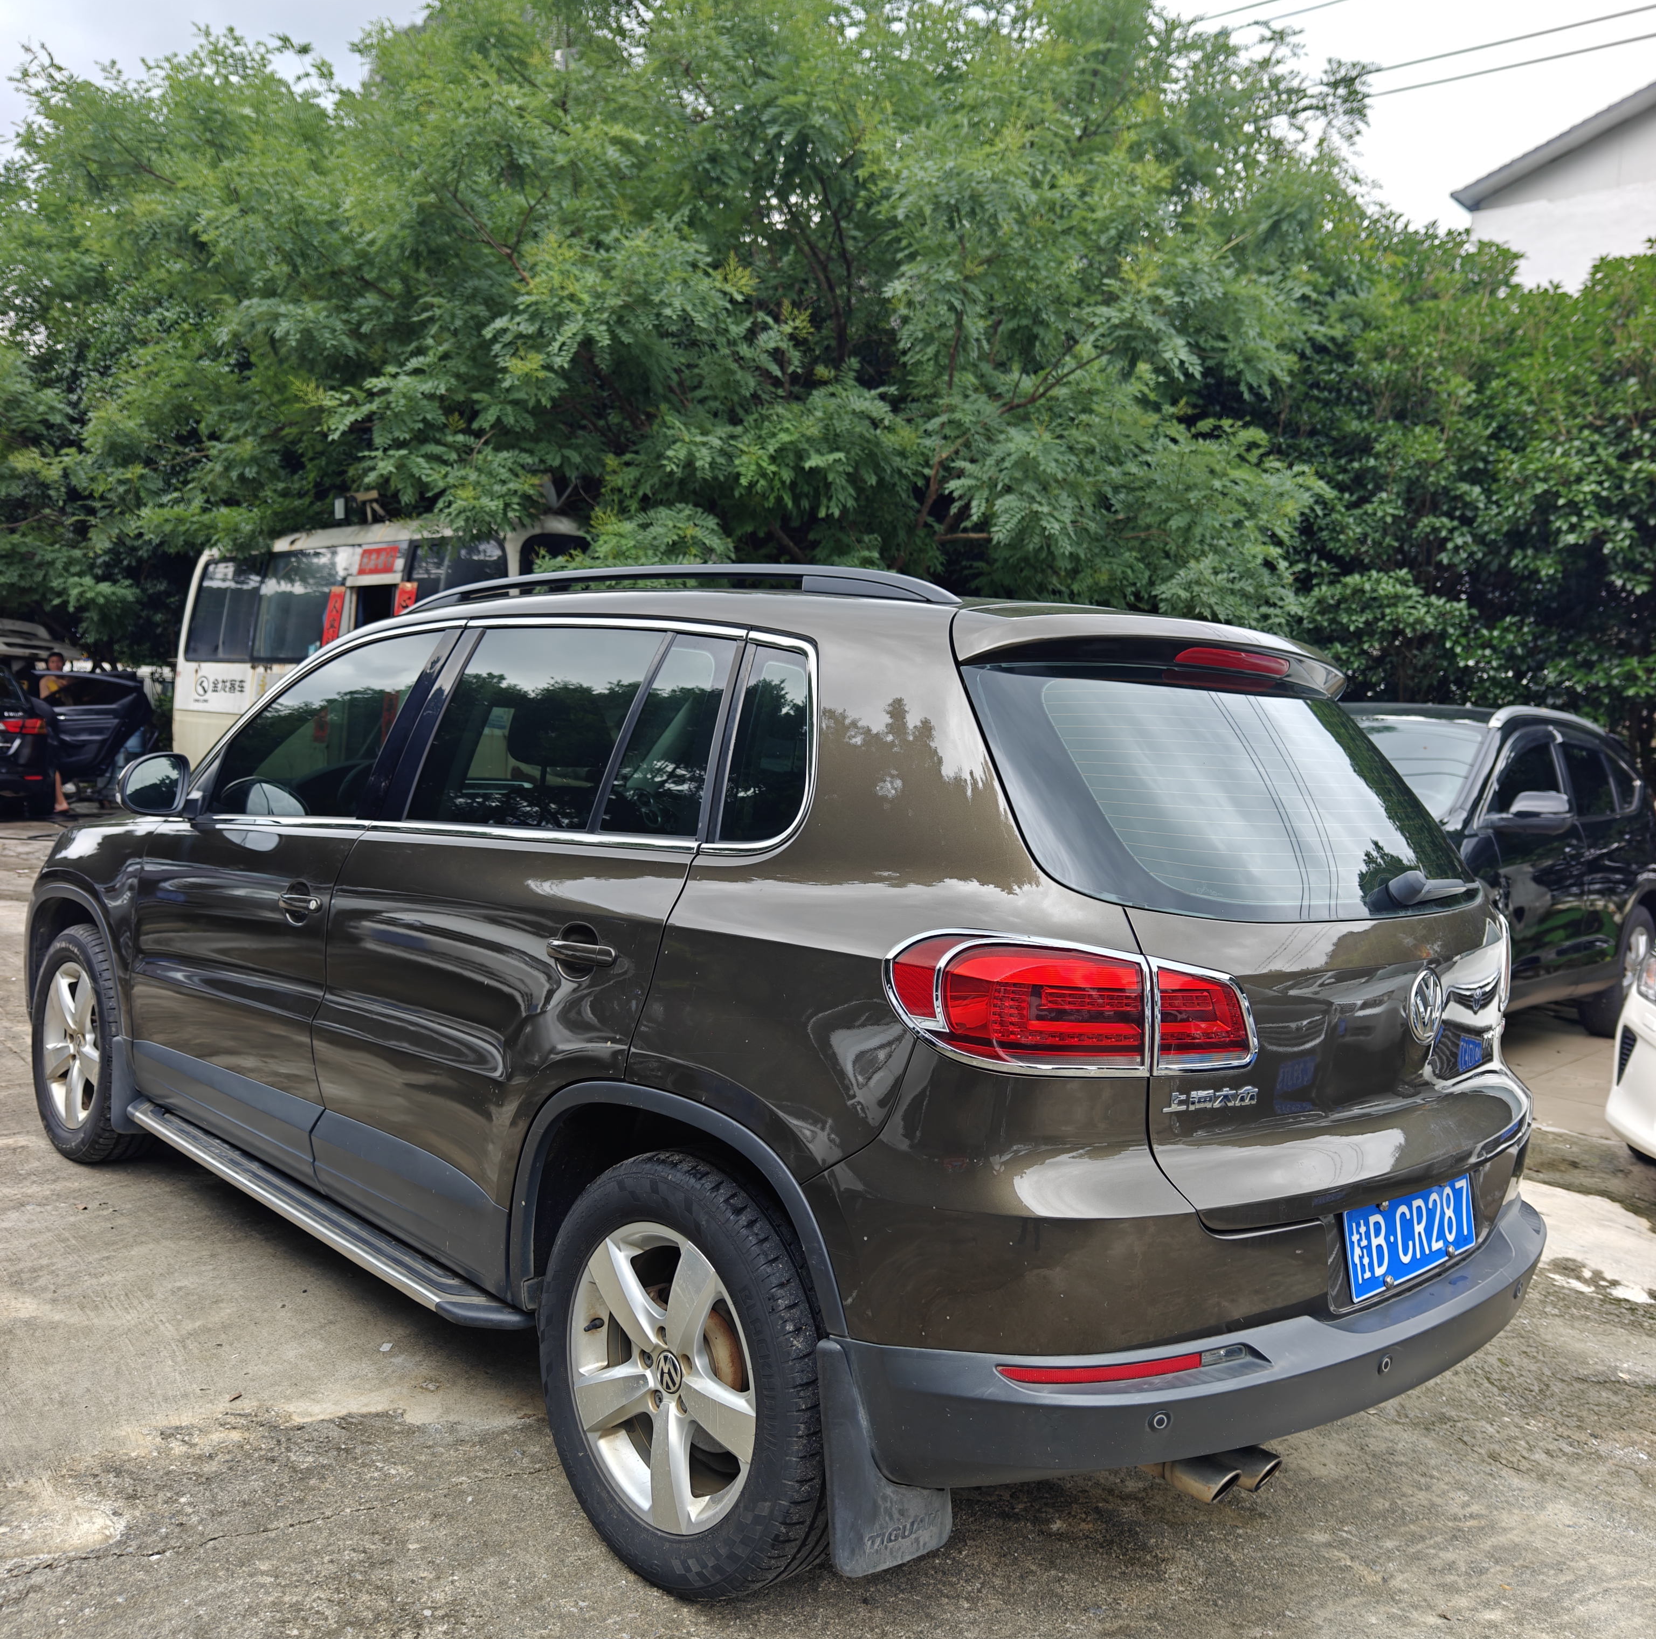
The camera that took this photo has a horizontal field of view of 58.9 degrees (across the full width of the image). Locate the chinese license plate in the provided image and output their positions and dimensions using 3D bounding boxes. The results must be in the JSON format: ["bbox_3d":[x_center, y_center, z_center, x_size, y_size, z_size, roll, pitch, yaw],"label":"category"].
[{"bbox_3d":[0.915,0.634,2.287,0.440,0.140,0.015,0,-6,-44],"label":"chinese license plate"}]

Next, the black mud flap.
[{"bbox_3d":[0.095,0.857,2.043,0.255,0.340,0.060,0,4,-45],"label":"black mud flap"}]

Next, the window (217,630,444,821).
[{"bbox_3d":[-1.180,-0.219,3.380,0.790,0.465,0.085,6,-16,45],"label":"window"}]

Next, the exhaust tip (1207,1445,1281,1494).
[{"bbox_3d":[0.572,0.900,2.067,0.062,0.061,0.130,0,4,-45],"label":"exhaust tip"}]

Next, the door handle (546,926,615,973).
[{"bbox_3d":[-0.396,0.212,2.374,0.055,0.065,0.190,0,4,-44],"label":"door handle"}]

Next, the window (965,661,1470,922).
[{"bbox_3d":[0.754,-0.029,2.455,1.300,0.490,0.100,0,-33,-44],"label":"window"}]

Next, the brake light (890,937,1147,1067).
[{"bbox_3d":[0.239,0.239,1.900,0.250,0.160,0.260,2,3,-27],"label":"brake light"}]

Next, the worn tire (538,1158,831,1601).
[{"bbox_3d":[-0.177,0.842,2.281,0.235,0.690,0.690,0,4,-44],"label":"worn tire"}]

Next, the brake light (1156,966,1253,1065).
[{"bbox_3d":[0.503,0.257,1.975,0.178,0.133,0.050,1,4,-34],"label":"brake light"}]

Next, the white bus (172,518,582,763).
[{"bbox_3d":[-2.723,-0.800,11.157,5.750,2.700,2.050,6,4,43],"label":"white bus"}]

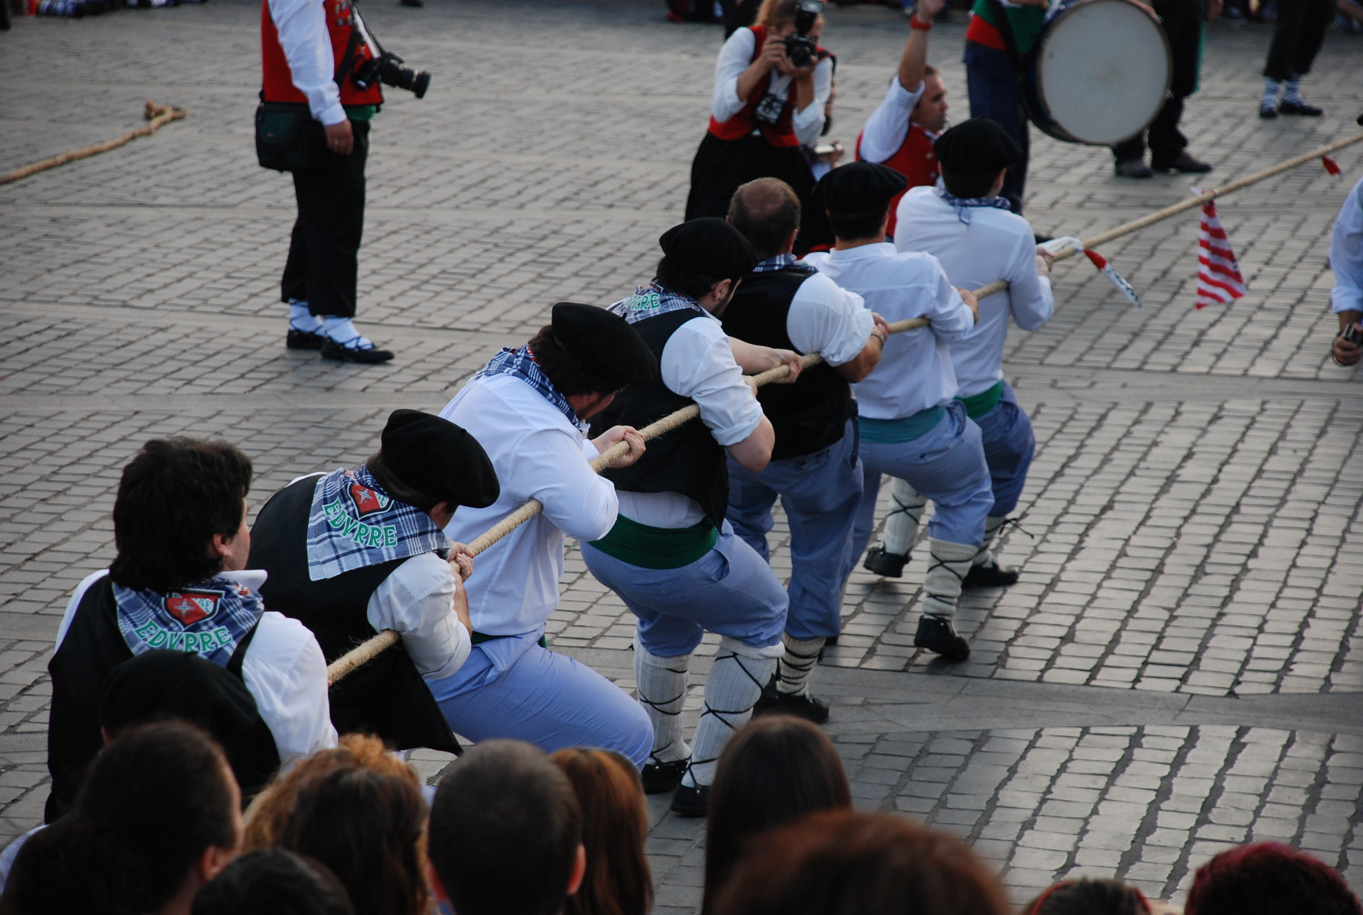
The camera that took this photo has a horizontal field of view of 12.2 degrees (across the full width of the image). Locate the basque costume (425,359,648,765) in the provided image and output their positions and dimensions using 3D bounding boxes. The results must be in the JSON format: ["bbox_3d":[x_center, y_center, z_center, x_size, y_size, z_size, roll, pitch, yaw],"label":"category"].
[{"bbox_3d":[-0.319,0.353,15.100,0.520,1.390,0.650,6,10,38],"label":"basque costume"}]

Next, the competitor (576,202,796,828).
[{"bbox_3d":[0.021,0.096,16.600,0.520,1.490,0.580,5,9,32],"label":"competitor"}]

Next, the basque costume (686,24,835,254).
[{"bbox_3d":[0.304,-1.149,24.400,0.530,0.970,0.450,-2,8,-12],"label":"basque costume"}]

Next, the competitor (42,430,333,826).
[{"bbox_3d":[-0.958,0.692,12.500,0.570,1.410,0.680,4,8,25],"label":"competitor"}]

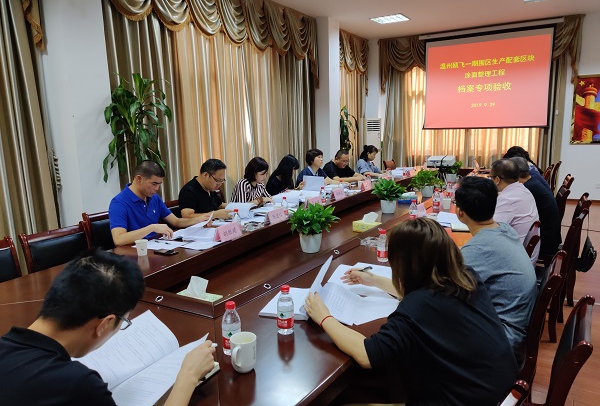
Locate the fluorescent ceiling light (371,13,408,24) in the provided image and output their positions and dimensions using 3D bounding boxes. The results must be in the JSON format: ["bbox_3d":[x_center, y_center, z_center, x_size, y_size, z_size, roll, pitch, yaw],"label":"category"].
[{"bbox_3d":[1.647,-3.345,8.496,0.590,0.070,0.590,4,10,31],"label":"fluorescent ceiling light"}]

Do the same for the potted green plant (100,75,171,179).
[{"bbox_3d":[-1.370,-0.119,4.117,0.580,1.950,0.580,4,11,29],"label":"potted green plant"}]

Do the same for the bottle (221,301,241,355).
[{"bbox_3d":[-0.237,0.430,1.618,0.064,0.179,0.064,-1,9,0],"label":"bottle"}]

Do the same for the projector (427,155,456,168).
[{"bbox_3d":[2.056,-0.603,6.799,0.360,0.105,0.260,4,15,31],"label":"projector"}]

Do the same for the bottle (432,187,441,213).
[{"bbox_3d":[1.172,-0.040,3.989,0.062,0.177,0.062,4,11,29],"label":"bottle"}]

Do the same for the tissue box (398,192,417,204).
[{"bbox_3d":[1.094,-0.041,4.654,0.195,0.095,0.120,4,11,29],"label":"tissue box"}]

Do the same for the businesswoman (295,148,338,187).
[{"bbox_3d":[0.179,-0.026,5.470,0.750,1.200,0.520,4,11,29],"label":"businesswoman"}]

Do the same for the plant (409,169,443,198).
[{"bbox_3d":[1.367,-0.213,4.988,0.370,0.300,0.360,4,11,29],"label":"plant"}]

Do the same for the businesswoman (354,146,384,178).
[{"bbox_3d":[1.095,-0.265,7.294,0.690,1.260,0.480,4,10,31],"label":"businesswoman"}]

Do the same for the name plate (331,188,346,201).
[{"bbox_3d":[0.369,-0.084,4.543,0.070,0.100,0.205,4,12,31],"label":"name plate"}]

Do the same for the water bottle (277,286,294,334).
[{"bbox_3d":[-0.054,0.402,1.772,0.064,0.179,0.064,-1,9,0],"label":"water bottle"}]

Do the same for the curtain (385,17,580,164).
[{"bbox_3d":[3.423,-1.761,9.503,3.793,3.409,0.250,4,10,31],"label":"curtain"}]

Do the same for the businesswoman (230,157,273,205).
[{"bbox_3d":[-0.461,0.187,4.615,0.700,1.270,0.500,4,10,31],"label":"businesswoman"}]

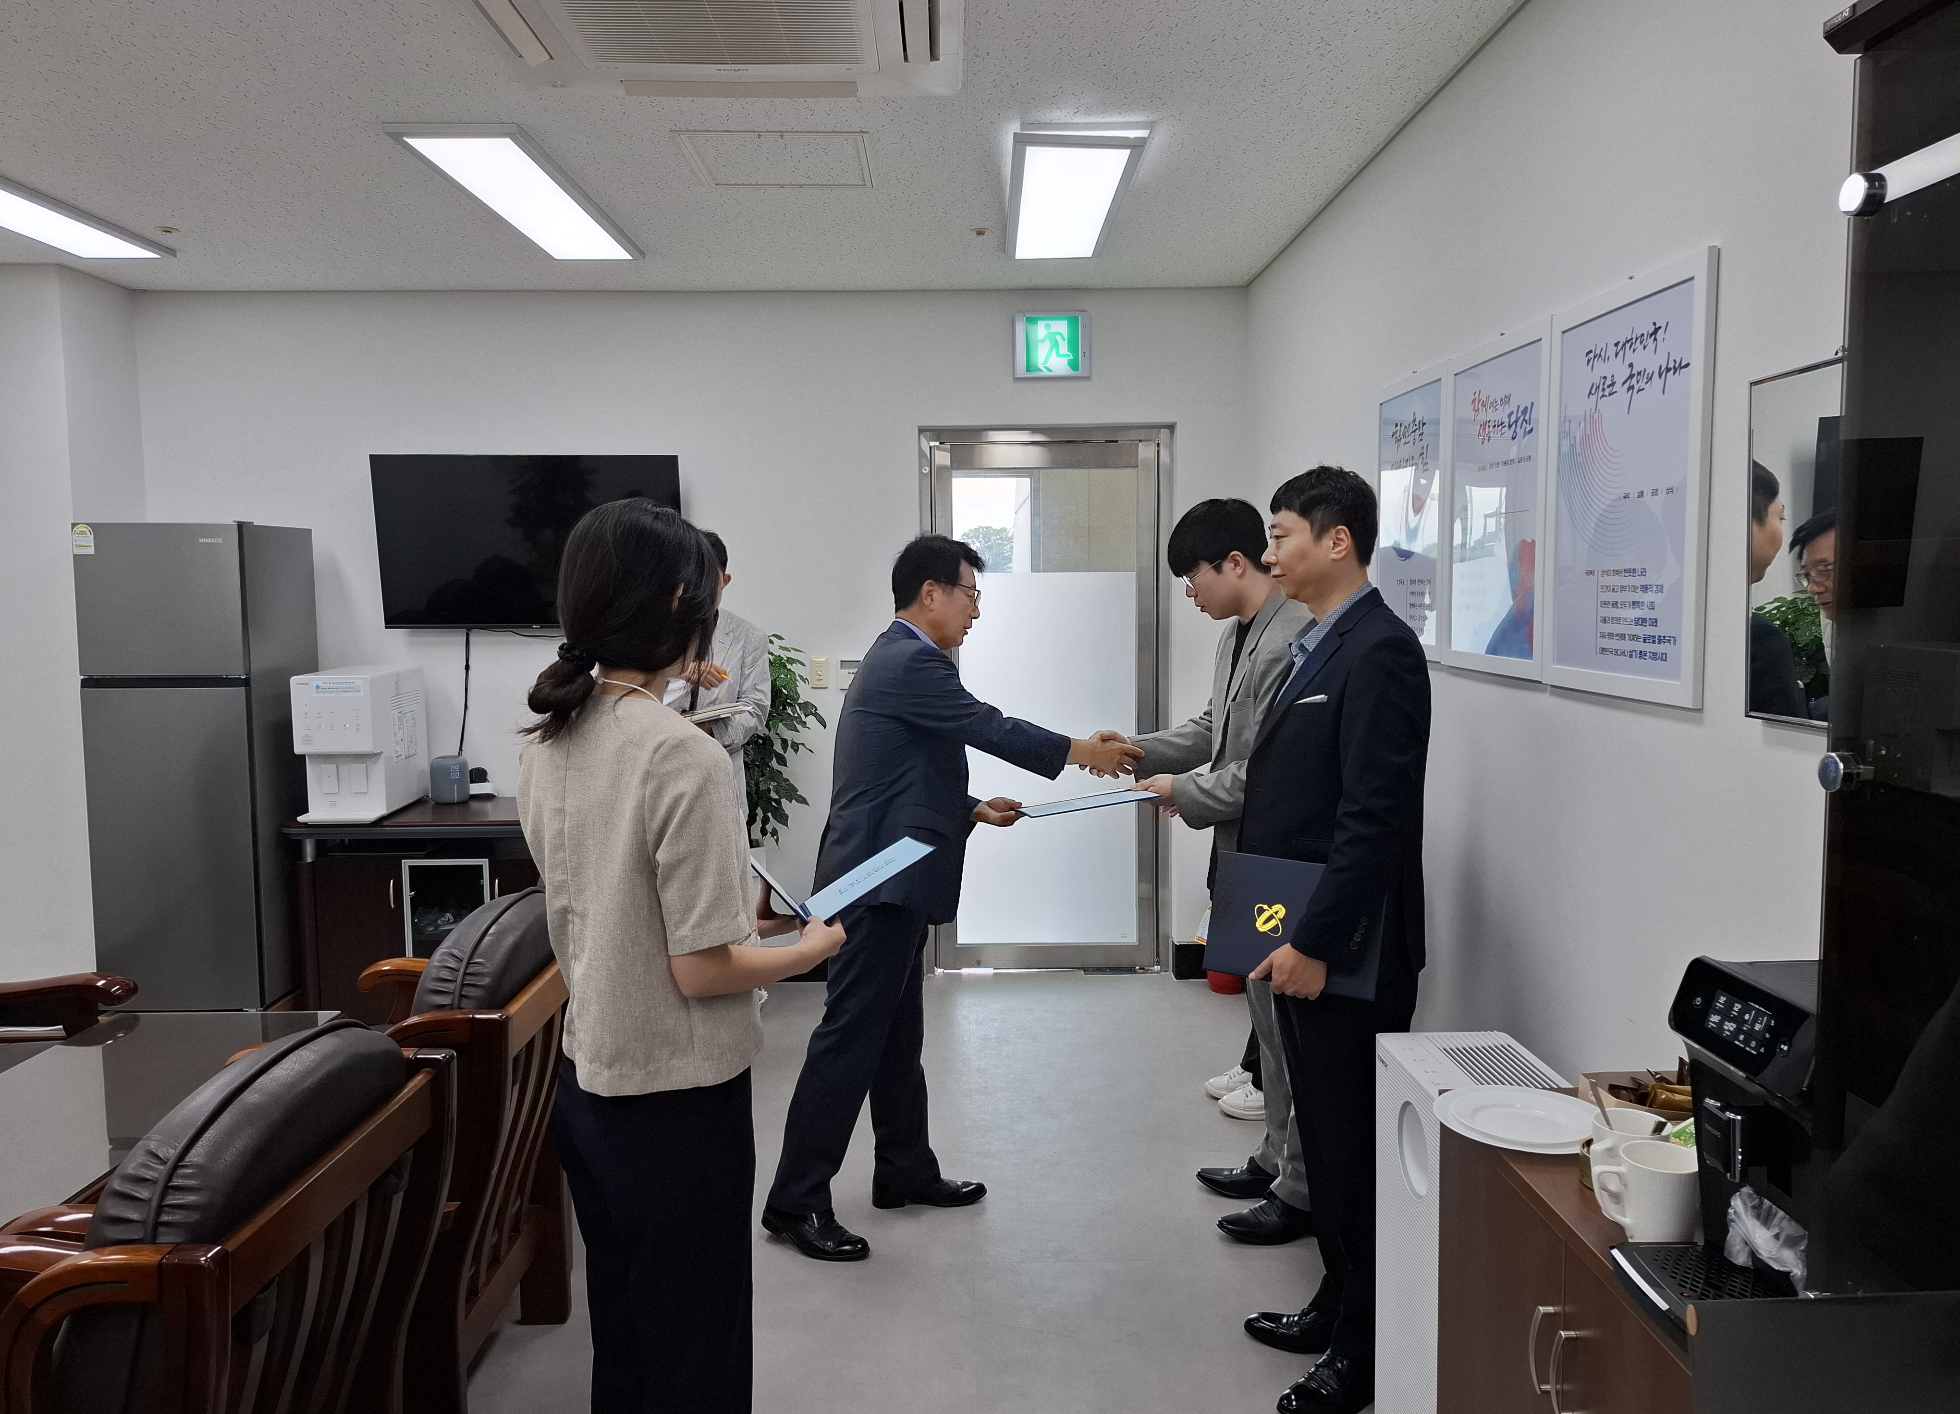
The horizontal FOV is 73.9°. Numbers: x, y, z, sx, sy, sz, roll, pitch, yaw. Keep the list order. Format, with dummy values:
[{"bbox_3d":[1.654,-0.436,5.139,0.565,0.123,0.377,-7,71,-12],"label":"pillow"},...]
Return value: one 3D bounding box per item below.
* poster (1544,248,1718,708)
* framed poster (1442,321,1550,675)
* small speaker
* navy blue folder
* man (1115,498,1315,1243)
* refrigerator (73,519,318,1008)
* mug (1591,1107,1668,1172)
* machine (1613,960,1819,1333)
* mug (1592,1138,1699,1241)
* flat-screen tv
[{"bbox_3d":[1.050,-0.350,2.132,0.020,0.662,0.500,0,5,-1],"label":"poster"},{"bbox_3d":[1.024,-0.397,2.591,0.025,0.652,0.495,-1,5,-1],"label":"framed poster"},{"bbox_3d":[-2.023,0.272,4.954,0.140,0.178,0.140,-4,7,-37],"label":"small speaker"},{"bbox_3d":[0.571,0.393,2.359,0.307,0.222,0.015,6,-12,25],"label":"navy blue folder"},{"bbox_3d":[0.583,0.371,3.058,0.520,1.700,0.500,-1,5,-6],"label":"man"},{"bbox_3d":[-2.727,0.239,4.611,0.560,1.720,0.500,-1,5,-1],"label":"refrigerator"},{"bbox_3d":[0.749,0.533,1.514,0.115,0.095,0.085,-4,6,-35],"label":"mug"},{"bbox_3d":[0.884,0.466,1.328,0.410,0.371,0.246,-1,5,-1],"label":"machine"},{"bbox_3d":[0.794,0.585,1.549,0.122,0.095,0.088,-1,5,-1],"label":"mug"},{"bbox_3d":[-1.633,-0.598,4.740,1.110,0.640,0.070,-1,11,-1],"label":"flat-screen tv"}]

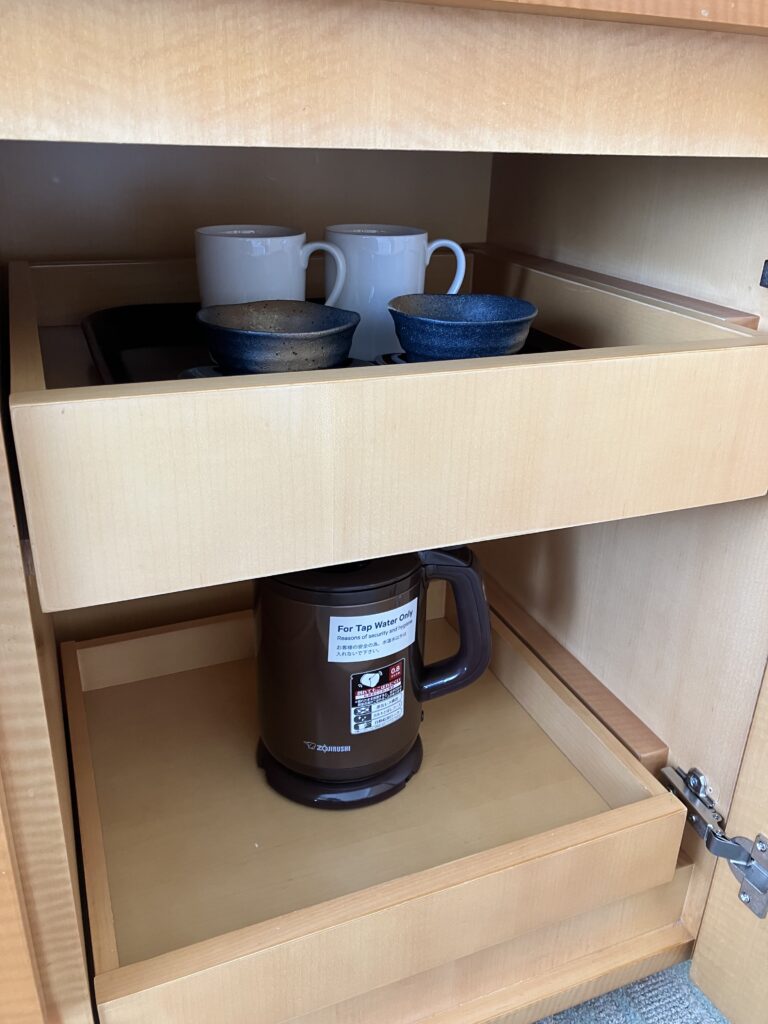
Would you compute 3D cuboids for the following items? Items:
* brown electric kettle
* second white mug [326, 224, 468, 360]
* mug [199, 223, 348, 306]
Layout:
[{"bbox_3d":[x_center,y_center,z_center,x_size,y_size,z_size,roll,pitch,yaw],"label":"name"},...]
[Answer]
[{"bbox_3d":[-0.014,0.118,0.691,0.203,0.214,0.143,4,25,4],"label":"brown electric kettle"},{"bbox_3d":[0.007,-0.164,0.617,0.101,0.087,0.074,5,25,6],"label":"second white mug"},{"bbox_3d":[-0.078,-0.149,0.578,0.101,0.087,0.074,3,25,2],"label":"mug"}]

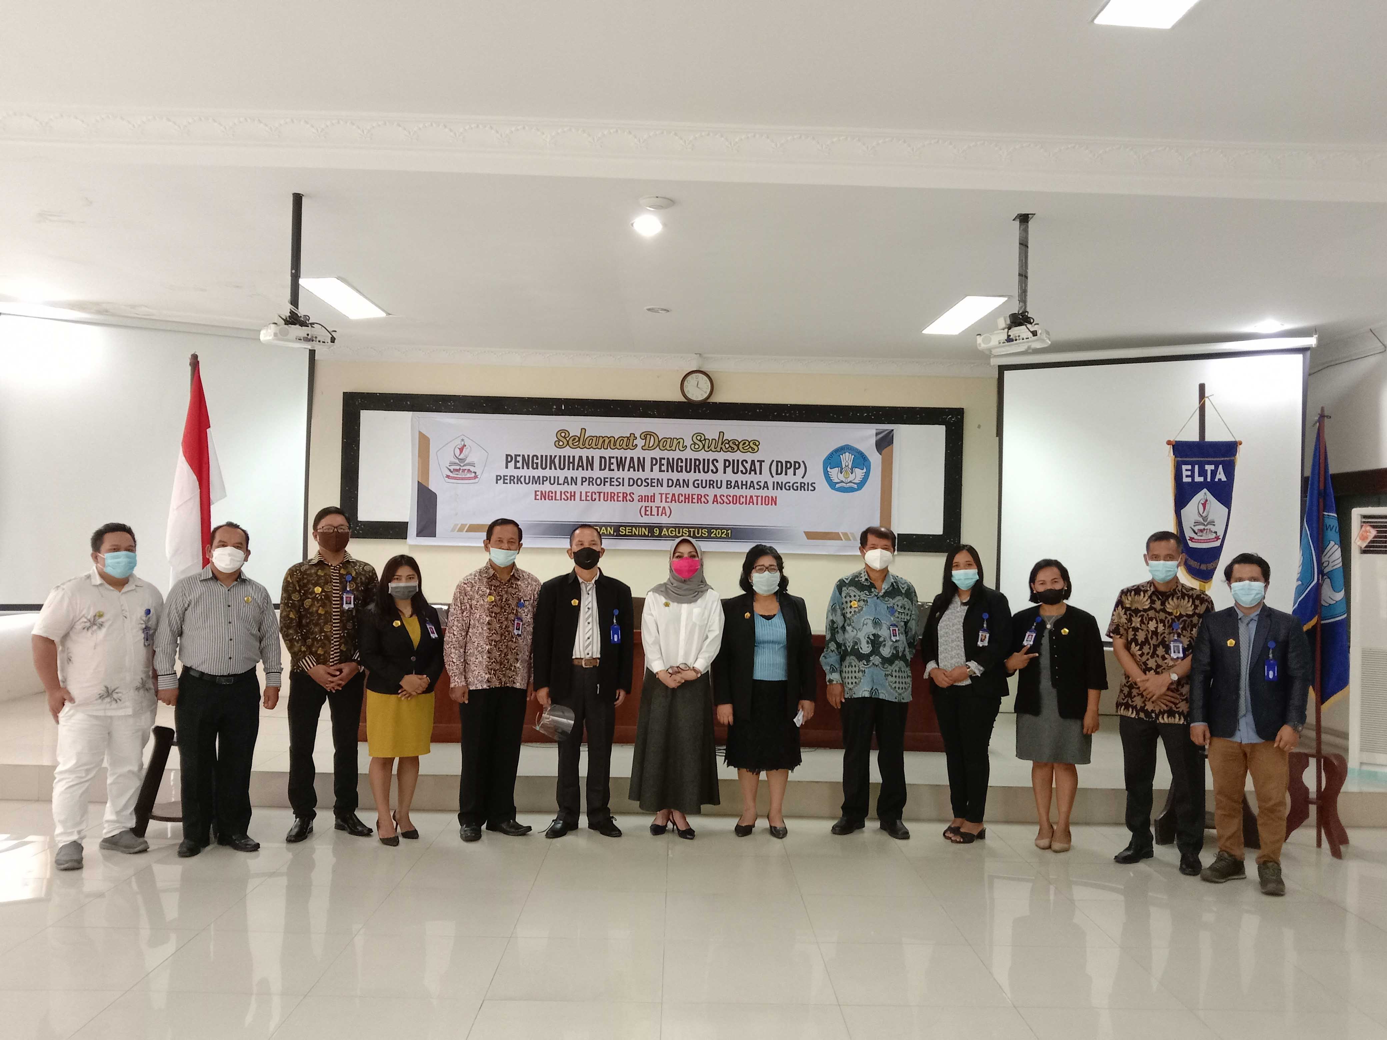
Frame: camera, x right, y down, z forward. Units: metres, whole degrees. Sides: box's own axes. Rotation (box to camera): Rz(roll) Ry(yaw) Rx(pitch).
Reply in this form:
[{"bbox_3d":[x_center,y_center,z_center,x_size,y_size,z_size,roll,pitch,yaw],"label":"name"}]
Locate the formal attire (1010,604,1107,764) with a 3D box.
[{"bbox_3d":[2.010,0.905,5.746,0.502,0.881,0.300,1,-2,26],"label":"formal attire"}]

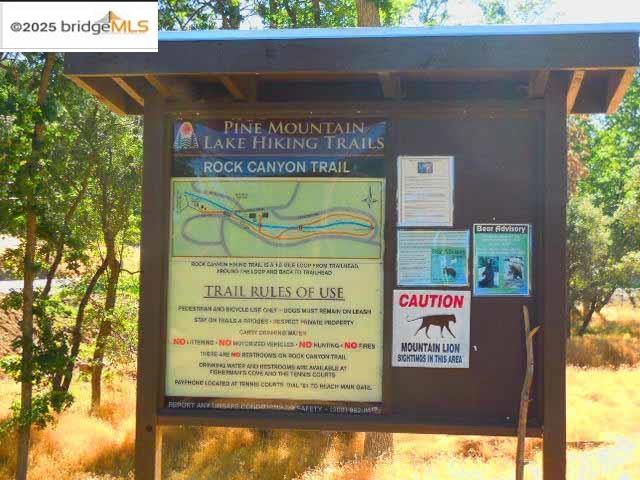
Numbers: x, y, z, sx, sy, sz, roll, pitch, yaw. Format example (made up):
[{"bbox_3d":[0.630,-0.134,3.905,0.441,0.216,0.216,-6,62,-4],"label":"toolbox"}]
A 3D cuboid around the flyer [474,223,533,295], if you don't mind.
[{"bbox_3d":[0.724,0.081,4.839,0.223,0.285,0.010,0,-3,9],"label":"flyer"}]

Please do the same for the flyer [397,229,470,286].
[{"bbox_3d":[0.454,0.073,4.882,0.285,0.223,0.010,0,-3,9],"label":"flyer"}]

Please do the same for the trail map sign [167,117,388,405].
[{"bbox_3d":[-0.183,0.096,4.982,0.896,1.188,0.020,0,-3,9],"label":"trail map sign"}]

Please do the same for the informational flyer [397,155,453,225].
[{"bbox_3d":[0.424,-0.194,4.902,0.225,0.280,0.010,0,-3,9],"label":"informational flyer"}]

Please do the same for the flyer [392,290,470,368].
[{"bbox_3d":[0.445,0.356,4.868,0.307,0.306,0.010,0,-3,9],"label":"flyer"}]

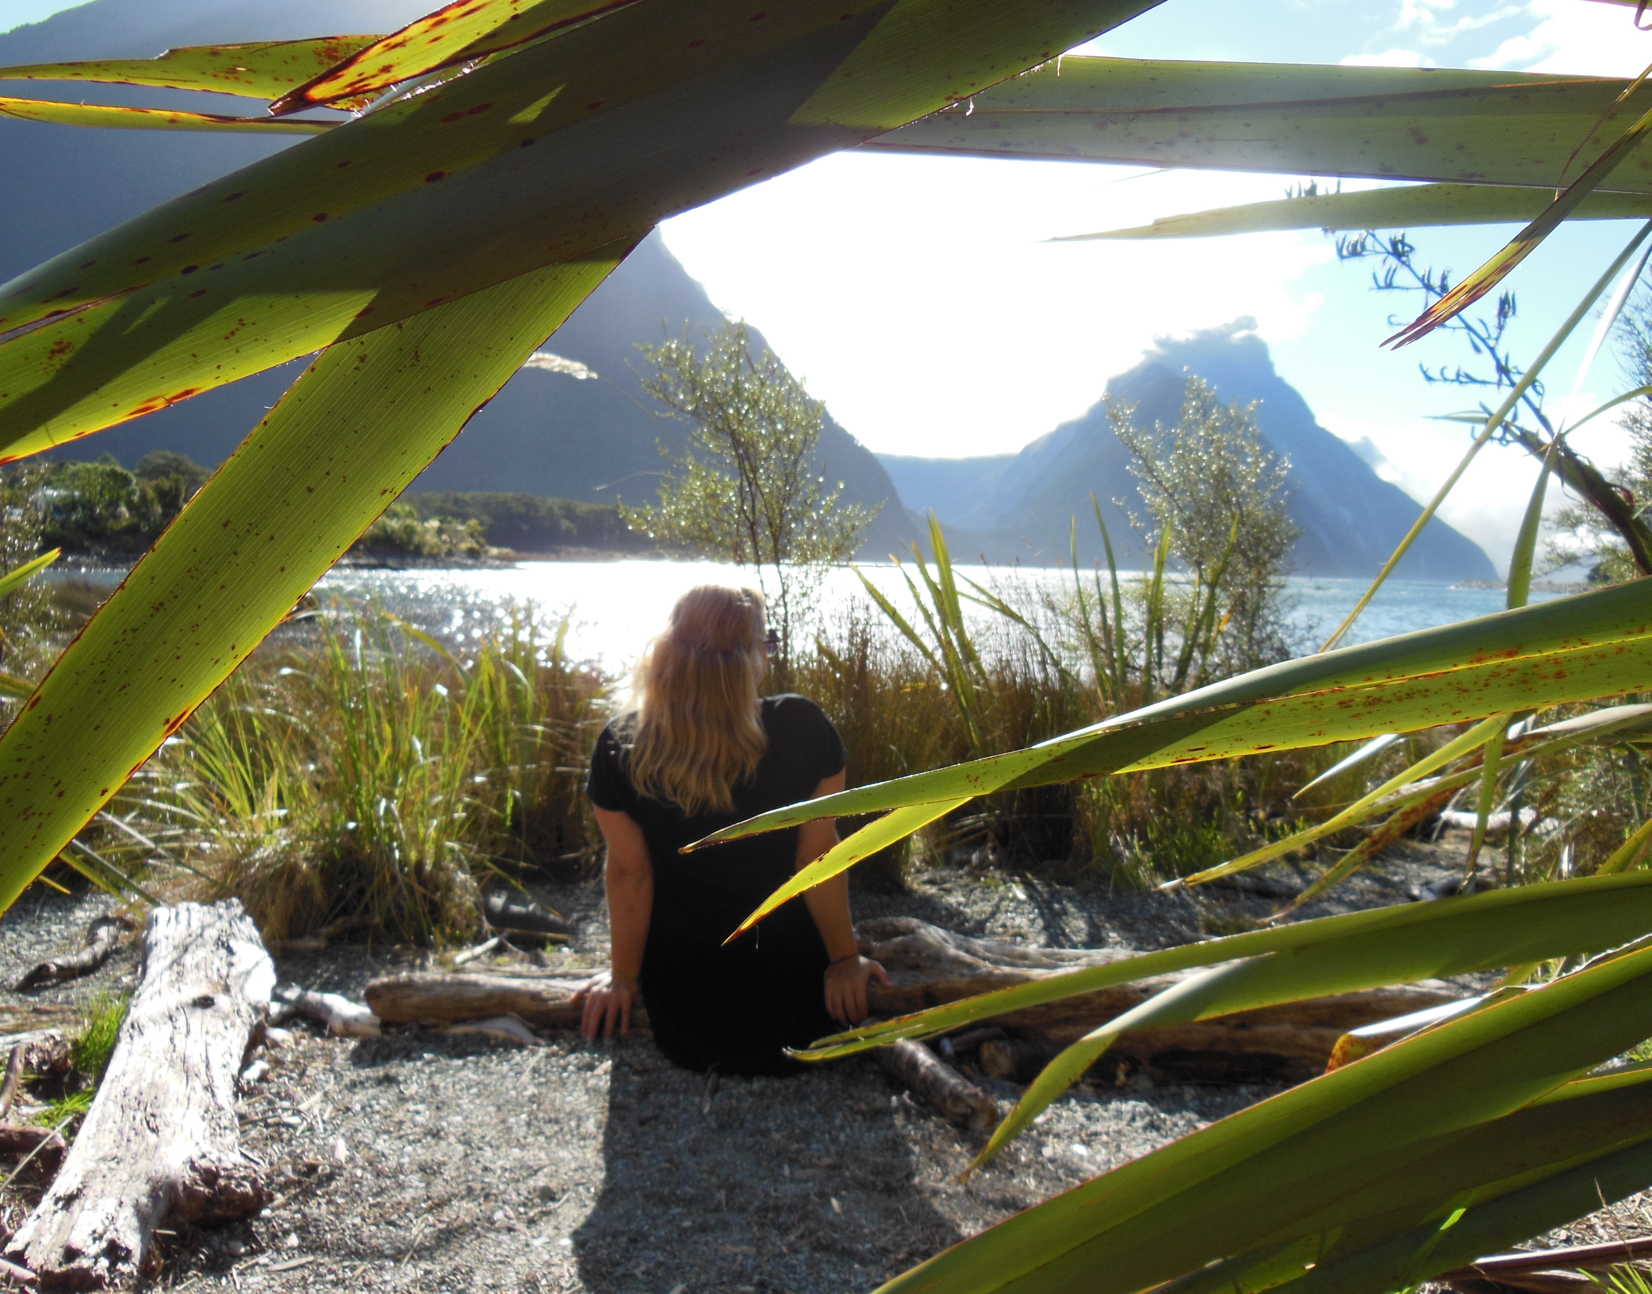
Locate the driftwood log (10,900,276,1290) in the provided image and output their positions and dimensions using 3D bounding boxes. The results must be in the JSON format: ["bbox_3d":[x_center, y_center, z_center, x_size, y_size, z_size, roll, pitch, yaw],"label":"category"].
[{"bbox_3d":[-1.065,0.686,2.100,0.265,0.190,1.140,0,4,-21],"label":"driftwood log"}]

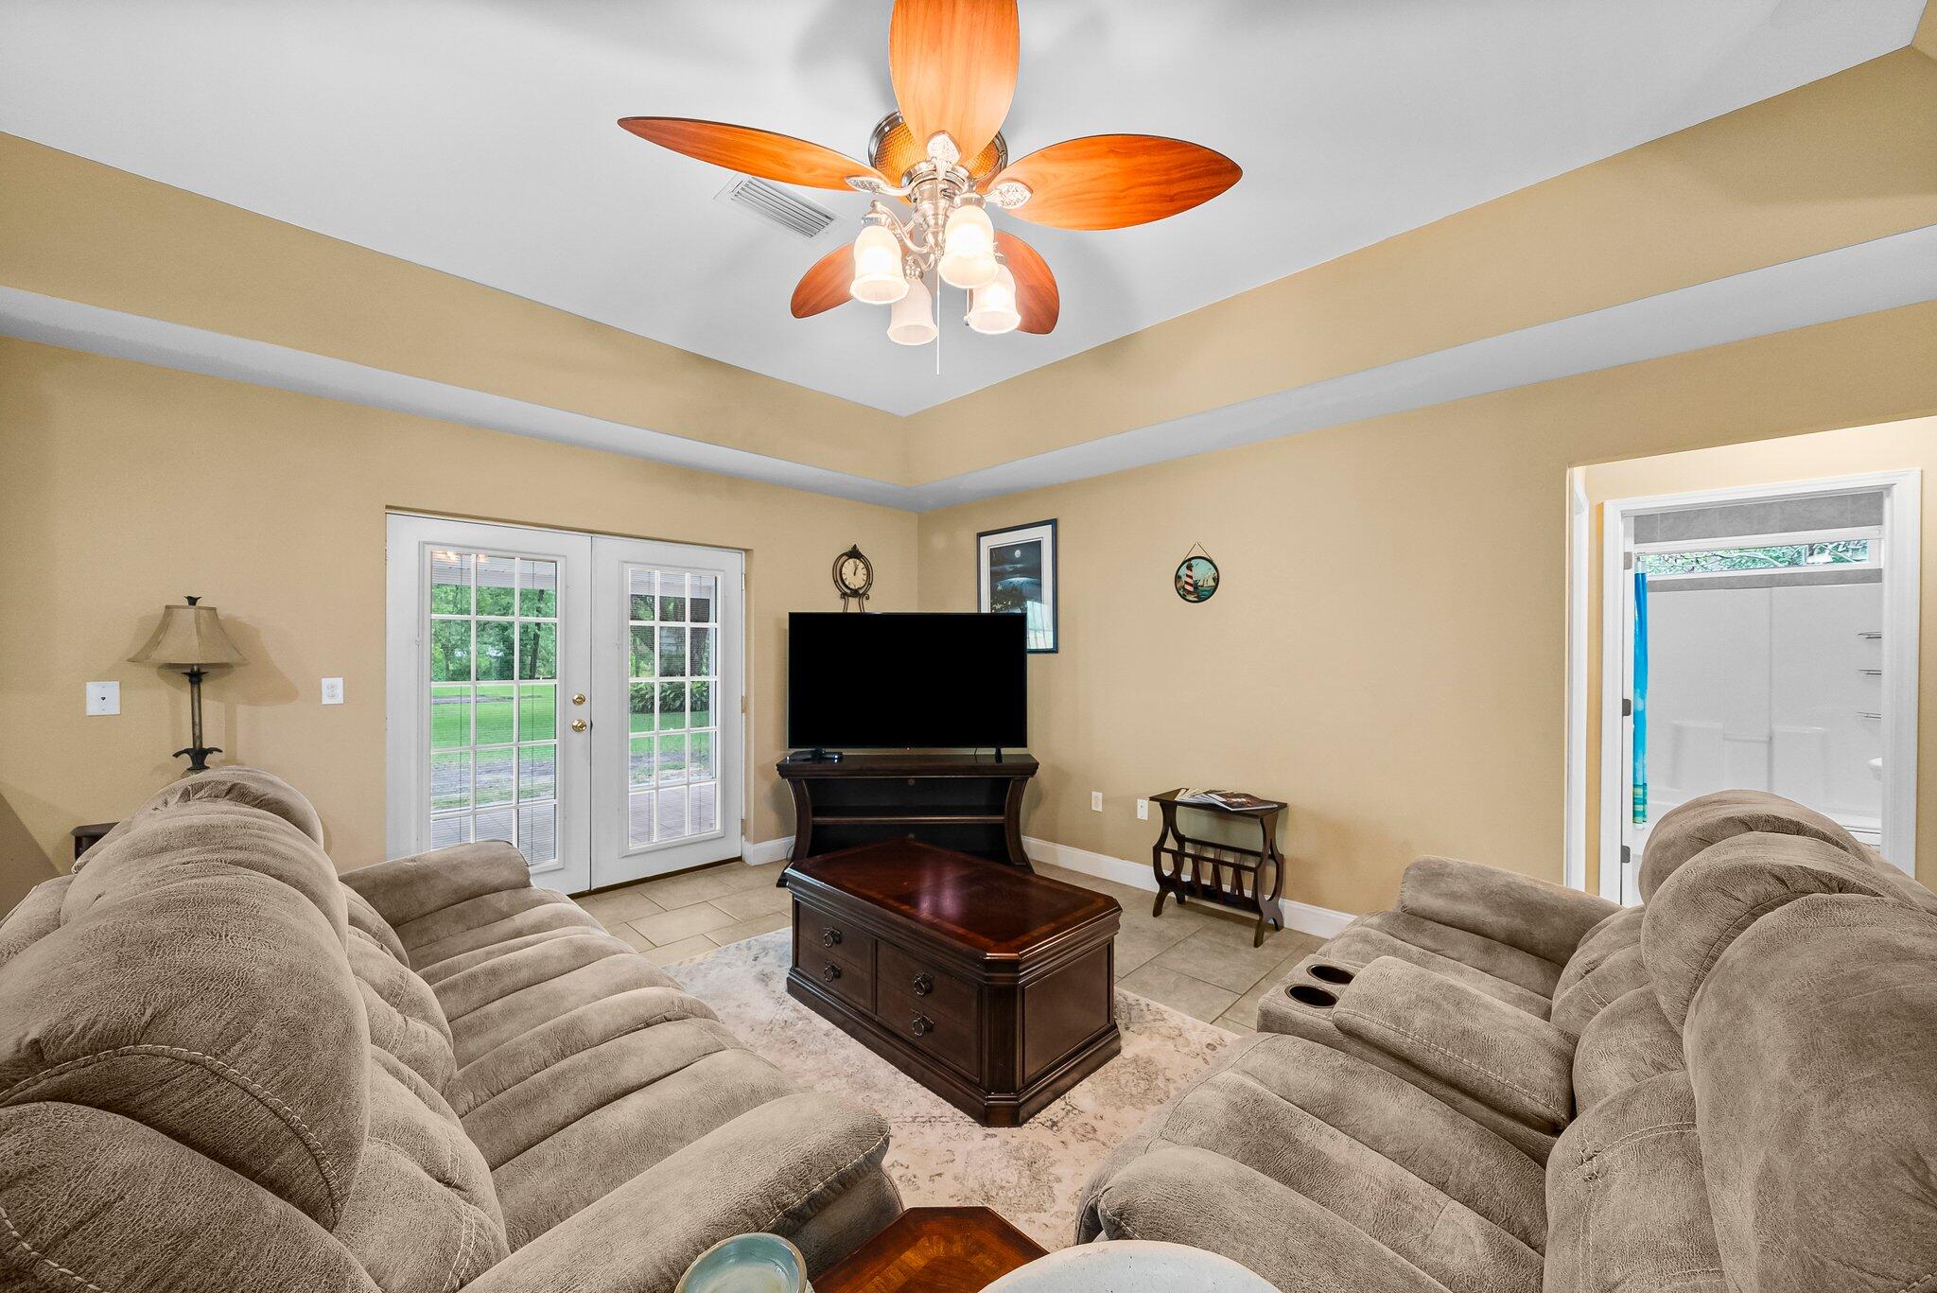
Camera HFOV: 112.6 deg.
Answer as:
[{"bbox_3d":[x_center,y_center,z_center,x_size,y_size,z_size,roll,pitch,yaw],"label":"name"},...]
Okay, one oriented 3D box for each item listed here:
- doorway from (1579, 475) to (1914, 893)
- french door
[{"bbox_3d":[3.299,0.384,2.760,0.860,2.130,0.130,1,1,45],"label":"doorway"},{"bbox_3d":[-2.130,0.383,3.689,0.070,2.015,1.775,1,1,45],"label":"french door"}]

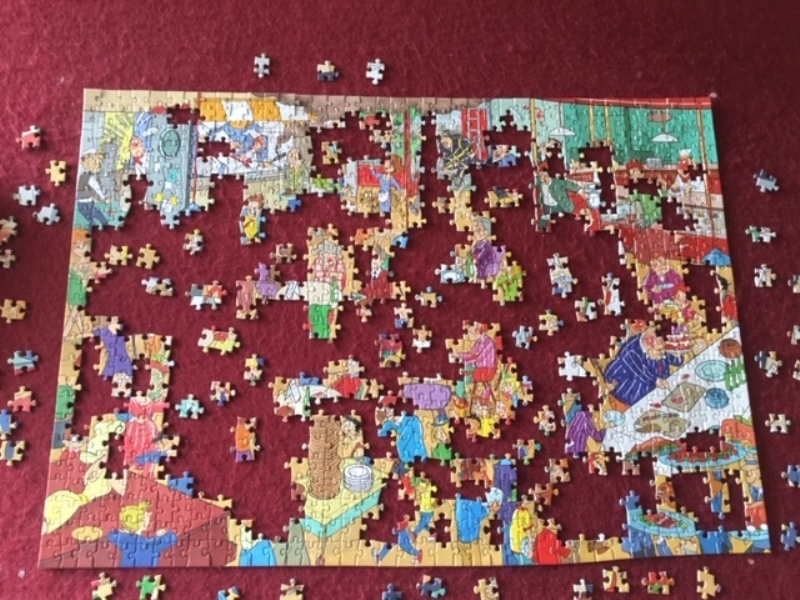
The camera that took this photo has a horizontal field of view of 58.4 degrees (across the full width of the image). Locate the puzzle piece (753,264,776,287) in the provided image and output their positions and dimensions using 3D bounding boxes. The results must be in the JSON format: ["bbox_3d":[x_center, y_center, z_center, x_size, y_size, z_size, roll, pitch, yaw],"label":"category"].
[{"bbox_3d":[0.383,-0.025,0.754,0.024,0.002,0.026,5,77,-2],"label":"puzzle piece"}]

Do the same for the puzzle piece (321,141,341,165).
[{"bbox_3d":[-0.072,-0.156,0.758,0.021,0.003,0.026,-4,77,-4],"label":"puzzle piece"}]

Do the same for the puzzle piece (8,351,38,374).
[{"bbox_3d":[-0.363,0.060,0.691,0.029,0.002,0.023,-7,77,-4],"label":"puzzle piece"}]

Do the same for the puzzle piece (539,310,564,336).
[{"bbox_3d":[0.154,0.023,0.729,0.025,0.002,0.028,2,76,-2],"label":"puzzle piece"}]

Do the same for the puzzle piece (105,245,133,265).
[{"bbox_3d":[-0.284,-0.045,0.724,0.028,0.002,0.021,1,77,-3],"label":"puzzle piece"}]

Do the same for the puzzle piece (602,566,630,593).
[{"bbox_3d":[0.203,0.263,0.676,0.025,0.002,0.023,1,77,-3],"label":"puzzle piece"}]

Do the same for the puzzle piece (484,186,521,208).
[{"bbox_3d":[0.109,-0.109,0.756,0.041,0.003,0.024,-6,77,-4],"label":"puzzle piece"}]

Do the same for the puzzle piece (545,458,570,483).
[{"bbox_3d":[0.152,0.166,0.695,0.024,0.002,0.022,0,76,-3],"label":"puzzle piece"}]

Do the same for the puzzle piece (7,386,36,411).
[{"bbox_3d":[-0.360,0.095,0.683,0.026,0.003,0.024,-1,77,-3],"label":"puzzle piece"}]

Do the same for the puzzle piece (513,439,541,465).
[{"bbox_3d":[0.123,0.148,0.697,0.028,0.002,0.024,2,76,-2],"label":"puzzle piece"}]

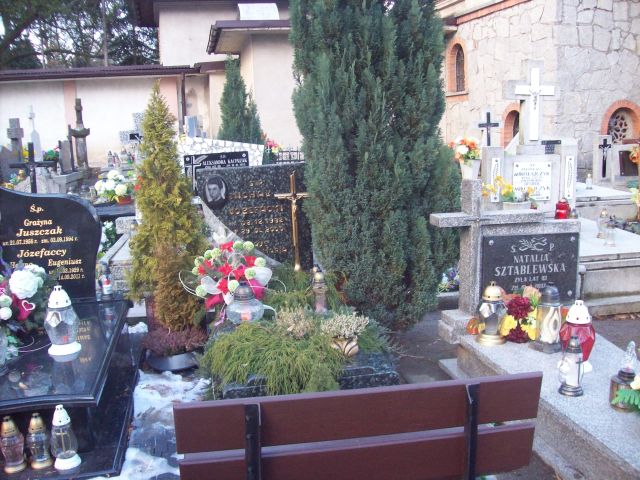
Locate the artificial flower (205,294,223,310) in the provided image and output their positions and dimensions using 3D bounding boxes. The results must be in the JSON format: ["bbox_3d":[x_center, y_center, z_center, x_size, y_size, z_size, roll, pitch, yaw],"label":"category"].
[{"bbox_3d":[-0.648,0.380,4.050,0.105,0.095,0.060,-2,9,-9],"label":"artificial flower"}]

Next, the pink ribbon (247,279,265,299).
[{"bbox_3d":[-0.417,0.320,4.300,0.115,0.140,0.070,-2,8,-5],"label":"pink ribbon"}]

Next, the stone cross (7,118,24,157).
[{"bbox_3d":[-5.490,-1.866,12.000,0.310,0.640,0.160,-3,9,-12],"label":"stone cross"}]

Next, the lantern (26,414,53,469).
[{"bbox_3d":[-1.209,0.857,2.869,0.100,0.237,0.100,-3,10,-11],"label":"lantern"}]

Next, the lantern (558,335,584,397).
[{"bbox_3d":[1.119,0.553,2.948,0.107,0.257,0.107,-3,10,-12],"label":"lantern"}]

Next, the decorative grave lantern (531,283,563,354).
[{"bbox_3d":[1.151,0.389,3.350,0.160,0.349,0.155,-3,10,-12],"label":"decorative grave lantern"}]

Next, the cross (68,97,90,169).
[{"bbox_3d":[-4.444,-1.950,12.300,0.380,1.330,0.270,-3,9,-12],"label":"cross"}]

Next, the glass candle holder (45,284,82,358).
[{"bbox_3d":[-1.395,0.432,3.620,0.185,0.345,0.185,-3,9,-12],"label":"glass candle holder"}]

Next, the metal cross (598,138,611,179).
[{"bbox_3d":[4.702,-1.347,11.000,0.200,0.640,0.050,-3,9,-12],"label":"metal cross"}]

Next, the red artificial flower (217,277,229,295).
[{"bbox_3d":[-0.586,0.276,4.000,0.080,0.110,0.070,-3,10,-8],"label":"red artificial flower"}]

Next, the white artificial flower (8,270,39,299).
[{"bbox_3d":[-1.492,0.224,3.350,0.145,0.130,0.130,-3,10,-11],"label":"white artificial flower"}]

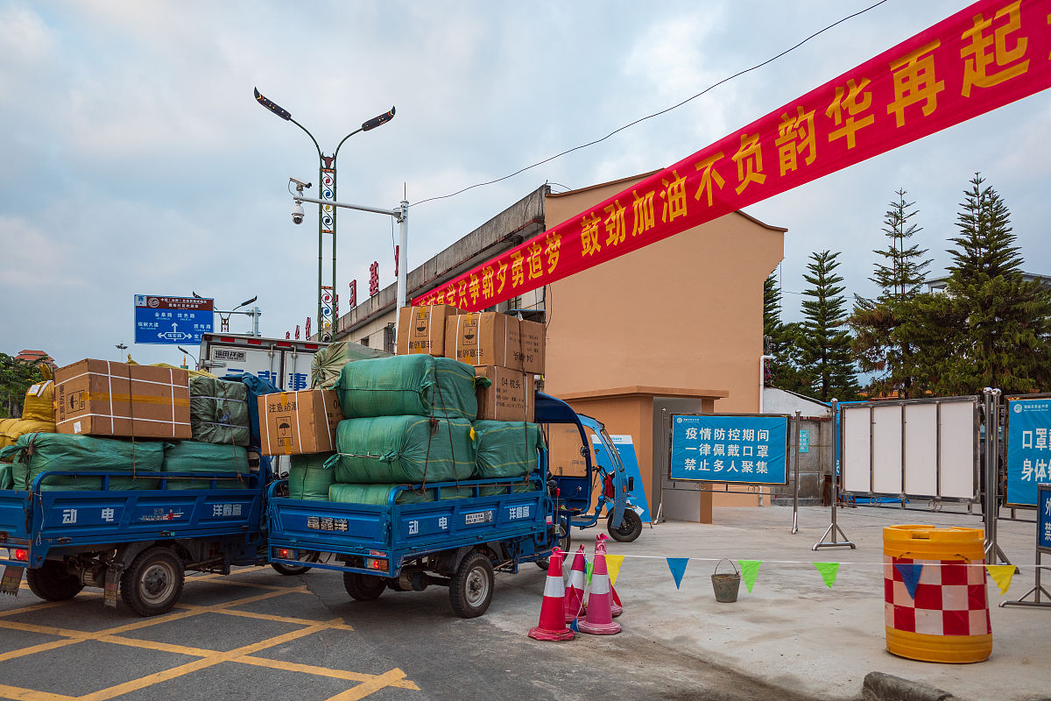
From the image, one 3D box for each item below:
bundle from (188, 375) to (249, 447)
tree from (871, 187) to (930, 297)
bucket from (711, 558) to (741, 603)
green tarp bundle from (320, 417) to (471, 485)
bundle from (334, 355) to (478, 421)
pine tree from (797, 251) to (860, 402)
[{"bbox_3d":[-3.155,0.609,7.839,0.720,0.580,0.630,-4,-7,33],"label":"bundle"},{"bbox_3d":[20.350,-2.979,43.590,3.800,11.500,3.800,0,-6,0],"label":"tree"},{"bbox_3d":[1.825,2.087,7.420,0.265,0.400,0.265,1,-6,0],"label":"bucket"},{"bbox_3d":[-0.909,0.756,6.351,0.700,0.470,0.870,-3,-7,31],"label":"green tarp bundle"},{"bbox_3d":[-1.051,0.355,7.182,1.100,0.550,0.640,-4,-7,33],"label":"bundle"},{"bbox_3d":[12.890,0.815,34.467,2.900,10.200,2.900,1,-6,0],"label":"pine tree"}]

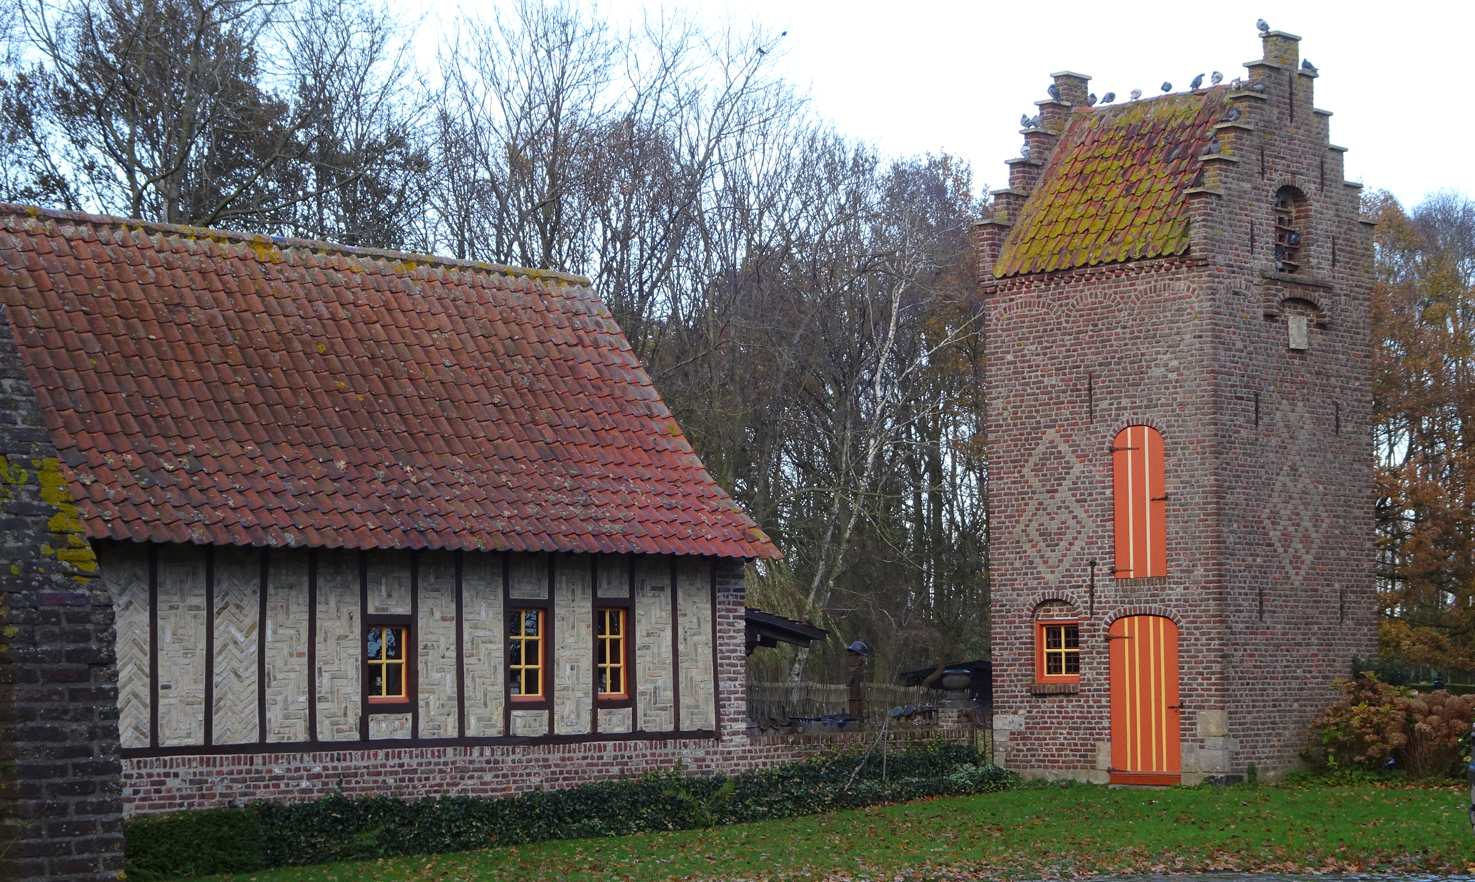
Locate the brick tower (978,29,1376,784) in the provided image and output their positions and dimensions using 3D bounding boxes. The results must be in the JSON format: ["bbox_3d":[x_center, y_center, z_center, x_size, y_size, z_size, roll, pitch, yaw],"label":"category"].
[{"bbox_3d":[5.987,-0.412,35.729,3.820,9.720,3.900,-5,-7,43],"label":"brick tower"}]

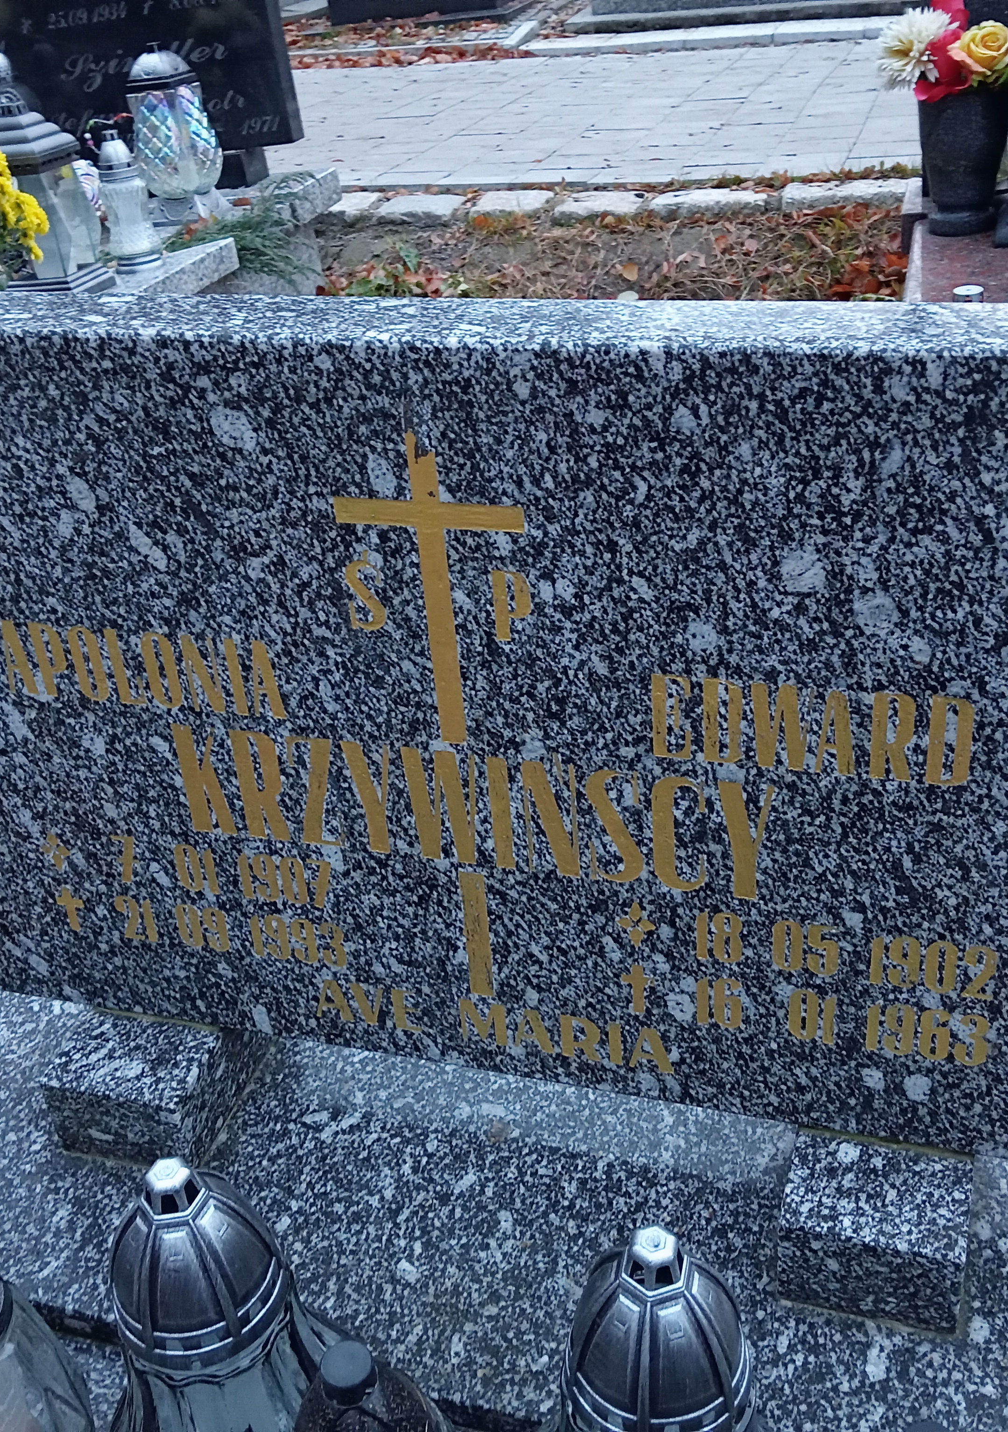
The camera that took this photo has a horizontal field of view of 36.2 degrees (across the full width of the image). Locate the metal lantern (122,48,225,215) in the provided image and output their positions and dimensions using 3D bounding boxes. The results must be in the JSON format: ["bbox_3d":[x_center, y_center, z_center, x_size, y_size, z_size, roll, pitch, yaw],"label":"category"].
[{"bbox_3d":[-0.656,-1.148,3.033,0.157,0.323,0.157,-8,32,0],"label":"metal lantern"}]

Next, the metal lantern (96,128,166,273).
[{"bbox_3d":[-0.679,-0.927,2.769,0.092,0.240,0.092,-8,32,0],"label":"metal lantern"}]

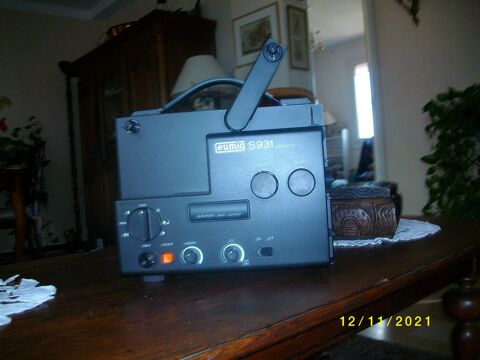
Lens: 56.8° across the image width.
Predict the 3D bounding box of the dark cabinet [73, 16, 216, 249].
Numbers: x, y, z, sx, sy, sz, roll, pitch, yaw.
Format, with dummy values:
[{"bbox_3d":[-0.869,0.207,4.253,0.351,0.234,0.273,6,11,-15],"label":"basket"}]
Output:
[{"bbox_3d":[-0.925,-0.310,4.299,0.564,2.000,1.729,-4,0,-41],"label":"dark cabinet"}]

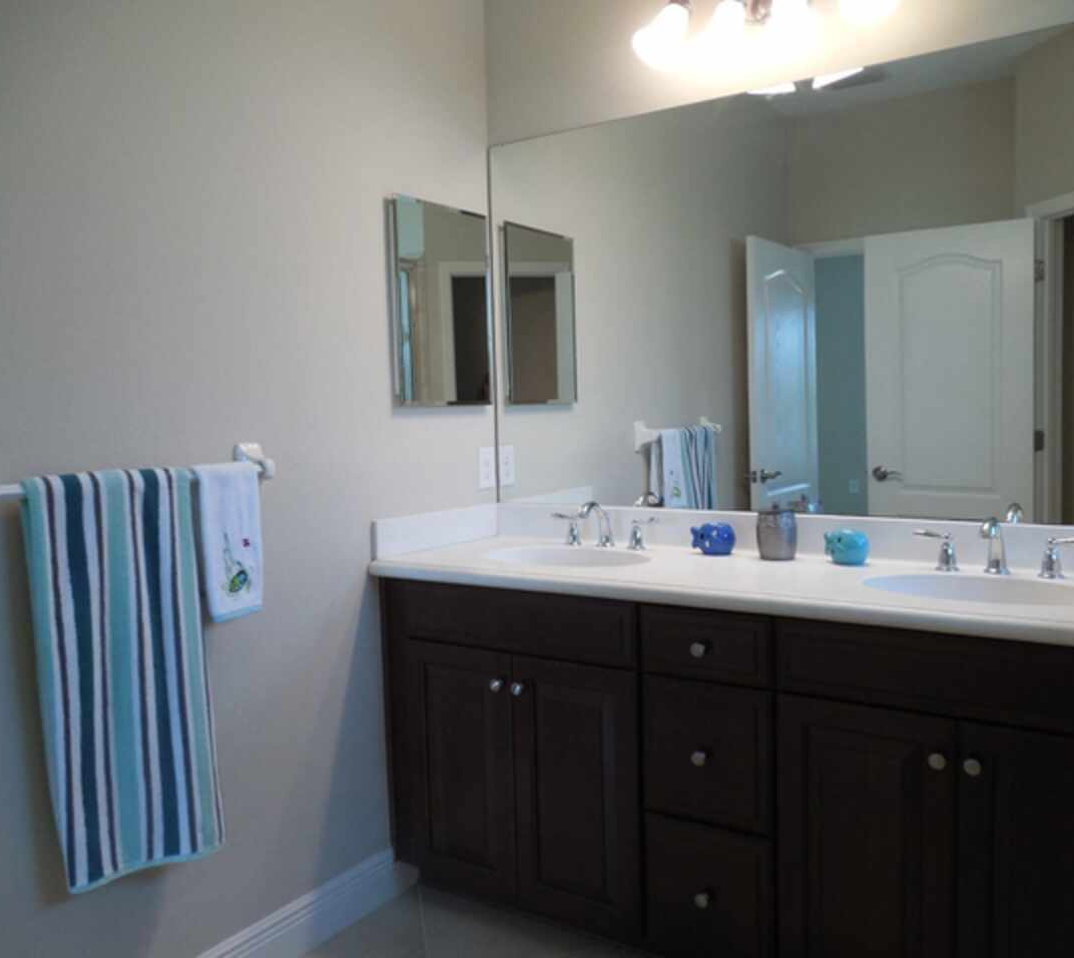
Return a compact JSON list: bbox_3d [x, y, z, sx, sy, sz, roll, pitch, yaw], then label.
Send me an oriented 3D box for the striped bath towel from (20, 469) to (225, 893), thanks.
[{"bbox_3d":[-0.769,0.363,1.743,0.075,0.765,0.355,1,5,33],"label":"striped bath towel"}]

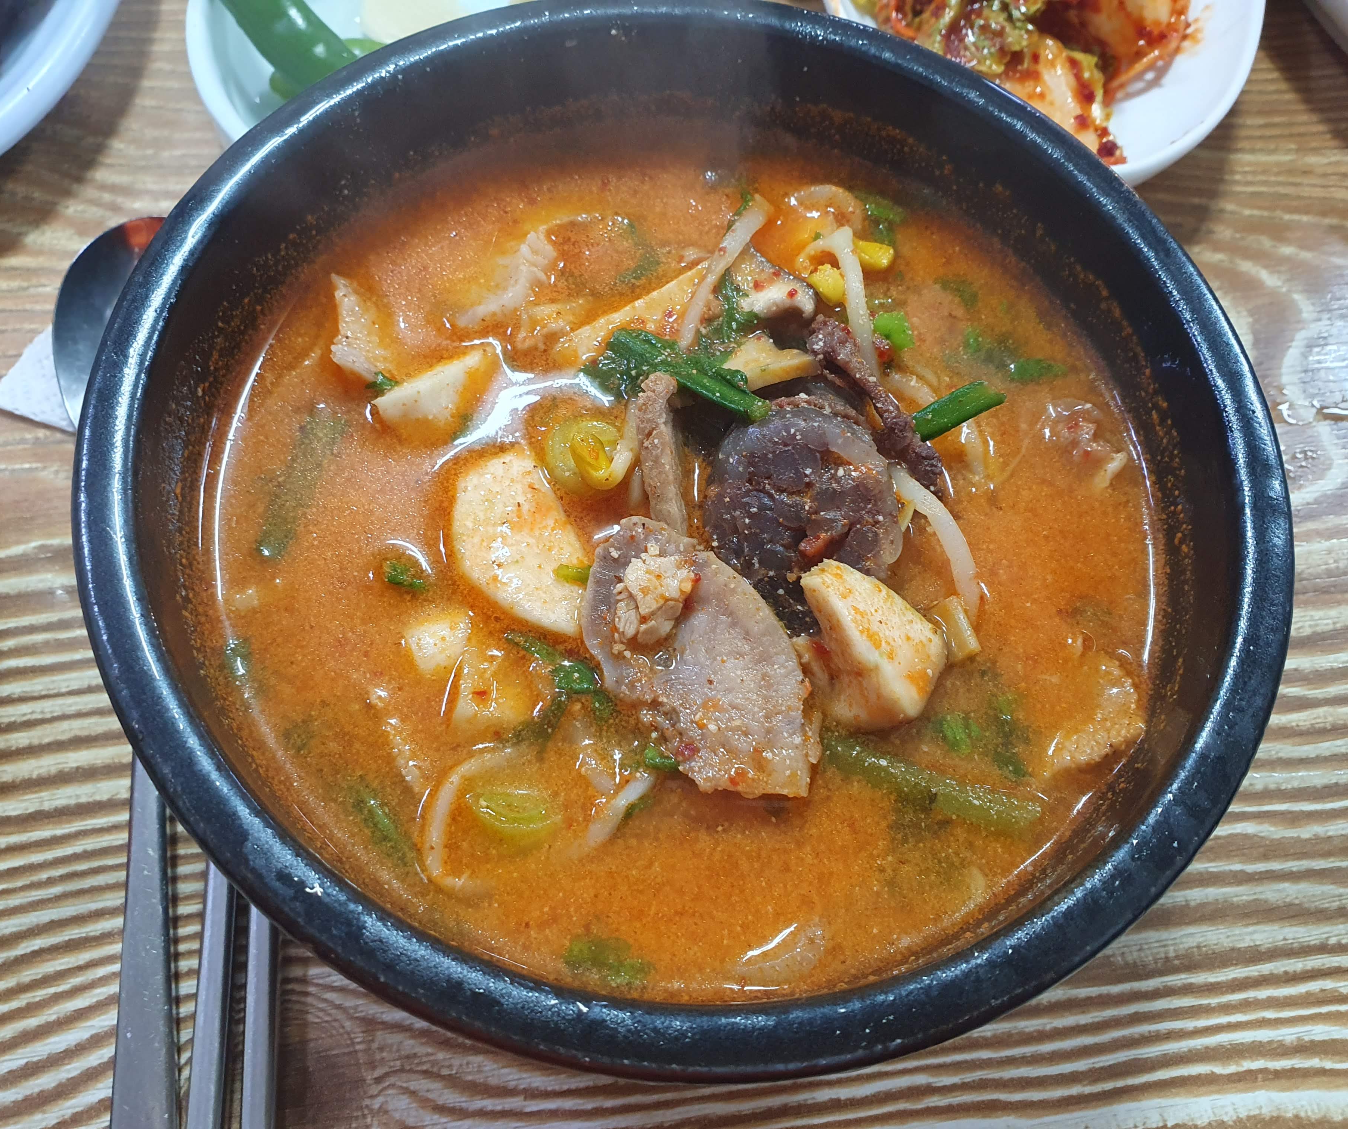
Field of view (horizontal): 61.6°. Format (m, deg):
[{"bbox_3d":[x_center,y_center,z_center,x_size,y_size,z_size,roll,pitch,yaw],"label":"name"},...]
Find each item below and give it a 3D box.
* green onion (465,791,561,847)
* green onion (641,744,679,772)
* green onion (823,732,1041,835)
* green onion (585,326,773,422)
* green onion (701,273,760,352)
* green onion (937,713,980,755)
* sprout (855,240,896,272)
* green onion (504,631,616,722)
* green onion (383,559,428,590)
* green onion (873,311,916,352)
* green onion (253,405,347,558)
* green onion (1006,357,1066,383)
[{"bbox_3d":[-0.024,0.038,0.169,0.013,0.006,0.009,2,65,-2],"label":"green onion"},{"bbox_3d":[-0.002,0.029,0.165,0.005,0.004,0.004,27,67,7],"label":"green onion"},{"bbox_3d":[0.038,0.033,0.168,0.033,0.005,0.006,18,67,3],"label":"green onion"},{"bbox_3d":[0.001,-0.030,0.187,0.029,0.009,0.011,24,67,6],"label":"green onion"},{"bbox_3d":[0.010,-0.045,0.203,0.008,0.005,0.017,13,65,3],"label":"green onion"},{"bbox_3d":[0.044,0.025,0.172,0.005,0.004,0.006,-22,70,-13],"label":"green onion"},{"bbox_3d":[0.038,-0.058,0.214,0.008,0.005,0.005,8,65,1],"label":"sprout"},{"bbox_3d":[-0.018,0.017,0.177,0.020,0.004,0.007,34,68,12],"label":"green onion"},{"bbox_3d":[-0.044,0.002,0.183,0.007,0.003,0.004,24,66,8],"label":"green onion"},{"bbox_3d":[0.039,-0.041,0.198,0.007,0.005,0.005,29,68,8],"label":"green onion"},{"bbox_3d":[-0.060,-0.013,0.181,0.006,0.005,0.026,10,66,0],"label":"green onion"},{"bbox_3d":[0.066,-0.035,0.206,0.010,0.004,0.004,-4,66,-5],"label":"green onion"}]

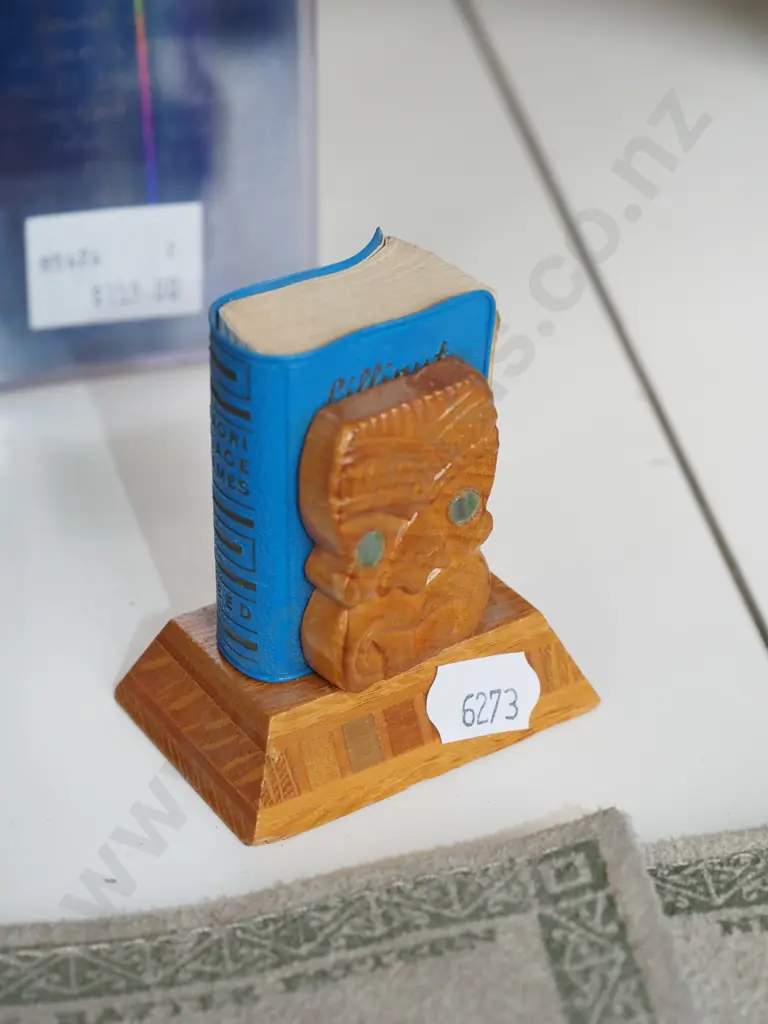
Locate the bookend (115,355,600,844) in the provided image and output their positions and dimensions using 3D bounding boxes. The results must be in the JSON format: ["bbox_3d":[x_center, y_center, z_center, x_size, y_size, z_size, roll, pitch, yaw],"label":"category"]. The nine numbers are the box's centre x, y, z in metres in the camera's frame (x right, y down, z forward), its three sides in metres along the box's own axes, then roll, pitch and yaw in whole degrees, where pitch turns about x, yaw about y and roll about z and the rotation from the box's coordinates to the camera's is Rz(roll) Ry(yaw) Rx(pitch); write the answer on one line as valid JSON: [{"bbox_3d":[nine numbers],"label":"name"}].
[{"bbox_3d":[-0.004,0.003,0.316,0.063,0.063,0.043,-19,38,-28],"label":"bookend"}]

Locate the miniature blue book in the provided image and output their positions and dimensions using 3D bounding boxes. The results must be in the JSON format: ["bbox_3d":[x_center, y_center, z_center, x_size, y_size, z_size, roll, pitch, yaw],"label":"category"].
[{"bbox_3d":[-0.007,-0.007,0.308,0.039,0.054,0.023,-19,38,-28],"label":"miniature blue book"}]

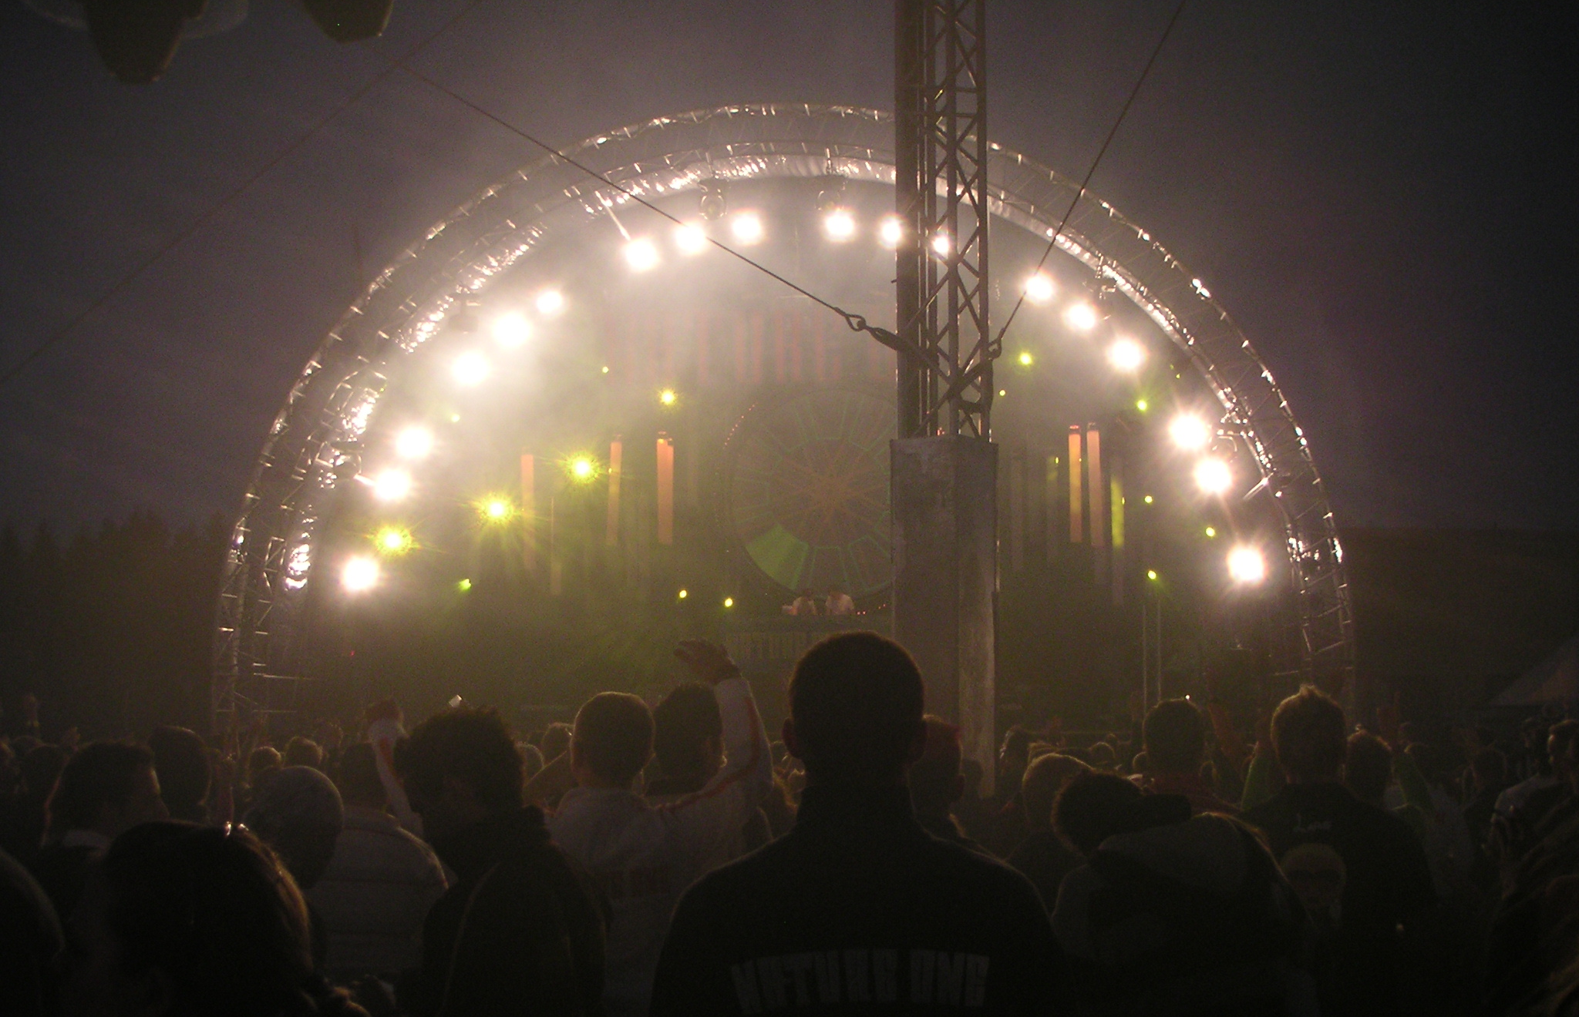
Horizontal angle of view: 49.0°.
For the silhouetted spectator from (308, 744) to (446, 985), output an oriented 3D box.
[{"bbox_3d":[-1.430,1.660,5.760,0.580,1.740,0.380,-1,-7,5],"label":"silhouetted spectator"}]

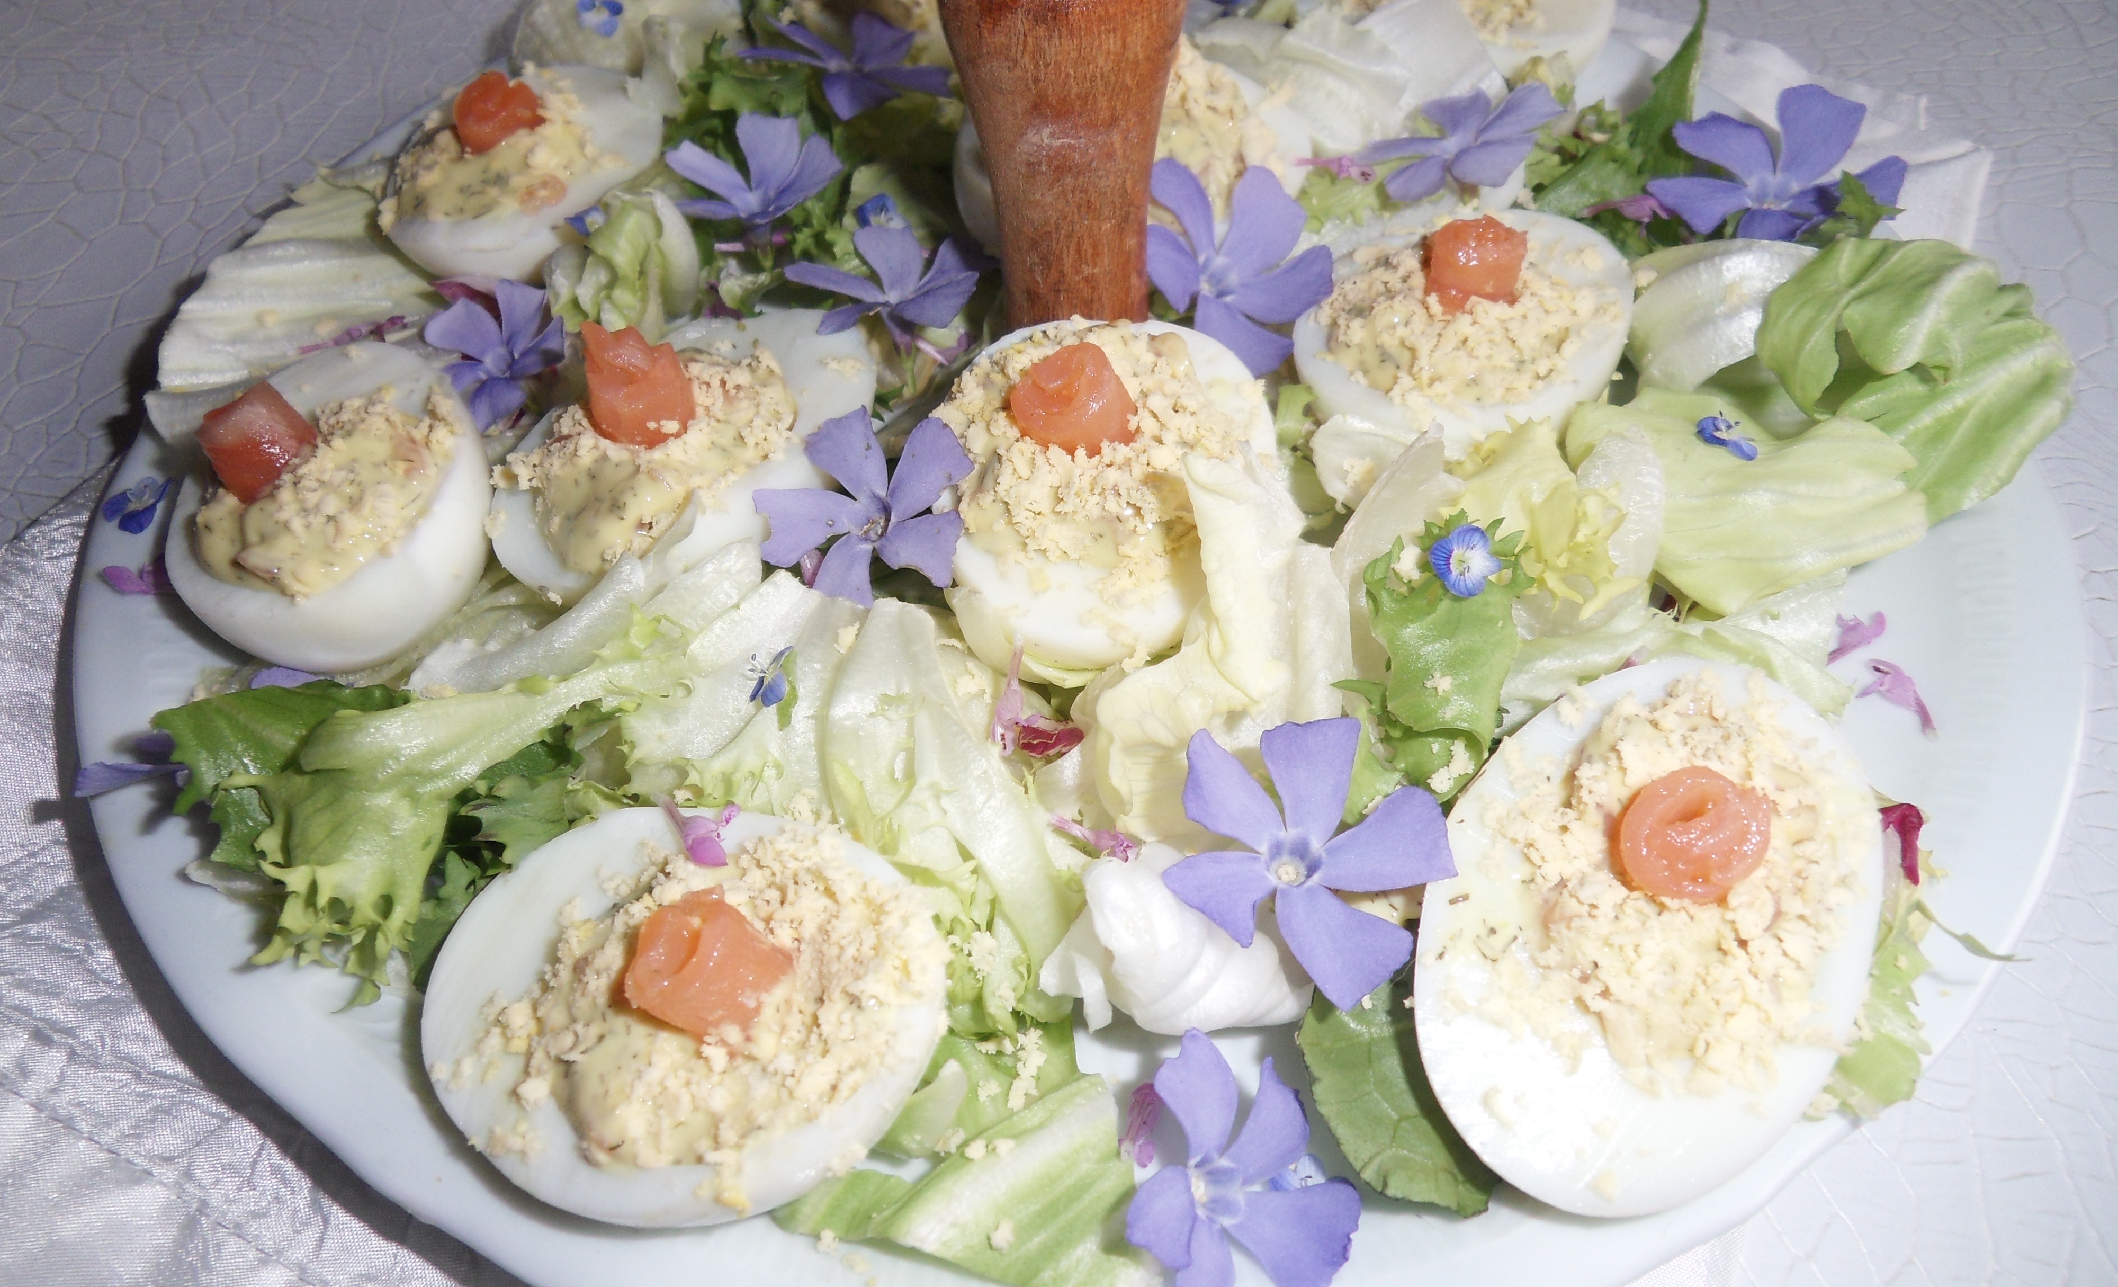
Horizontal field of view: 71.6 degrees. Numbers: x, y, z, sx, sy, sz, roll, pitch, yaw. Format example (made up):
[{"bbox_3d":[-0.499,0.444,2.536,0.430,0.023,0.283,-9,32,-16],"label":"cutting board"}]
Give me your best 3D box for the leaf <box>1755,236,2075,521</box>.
[{"bbox_3d":[0.118,-0.036,0.201,0.046,0.023,0.042,0,52,0],"label":"leaf"}]

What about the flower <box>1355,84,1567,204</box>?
[{"bbox_3d":[0.062,-0.077,0.226,0.030,0.011,0.027,-5,52,6],"label":"flower"}]

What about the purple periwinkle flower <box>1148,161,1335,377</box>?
[{"bbox_3d":[0.027,-0.056,0.221,0.031,0.010,0.032,-10,82,-7],"label":"purple periwinkle flower"}]

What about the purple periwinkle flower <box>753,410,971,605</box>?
[{"bbox_3d":[-0.026,-0.018,0.192,0.029,0.008,0.029,-10,75,-7],"label":"purple periwinkle flower"}]

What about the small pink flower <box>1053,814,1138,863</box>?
[{"bbox_3d":[0.004,0.022,0.163,0.010,0.005,0.005,24,56,18],"label":"small pink flower"}]

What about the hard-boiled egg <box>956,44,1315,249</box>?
[{"bbox_3d":[0.012,-0.078,0.235,0.055,0.028,0.043,-5,52,-4],"label":"hard-boiled egg"}]

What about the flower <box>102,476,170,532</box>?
[{"bbox_3d":[-0.126,-0.019,0.201,0.009,0.004,0.009,0,52,0],"label":"flower"}]

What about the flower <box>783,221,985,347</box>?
[{"bbox_3d":[-0.026,-0.053,0.218,0.030,0.014,0.027,-11,51,14],"label":"flower"}]

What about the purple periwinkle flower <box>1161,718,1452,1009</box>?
[{"bbox_3d":[0.024,0.021,0.144,0.030,0.010,0.029,-1,68,4],"label":"purple periwinkle flower"}]

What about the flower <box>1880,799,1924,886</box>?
[{"bbox_3d":[0.096,0.023,0.167,0.005,0.004,0.011,12,53,9],"label":"flower"}]

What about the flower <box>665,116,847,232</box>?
[{"bbox_3d":[-0.049,-0.075,0.235,0.028,0.014,0.026,0,52,1],"label":"flower"}]

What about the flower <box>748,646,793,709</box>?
[{"bbox_3d":[-0.033,0.004,0.168,0.009,0.005,0.006,-56,26,0],"label":"flower"}]

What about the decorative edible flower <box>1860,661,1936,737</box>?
[{"bbox_3d":[0.105,0.007,0.184,0.006,0.004,0.013,-14,54,-11],"label":"decorative edible flower"}]

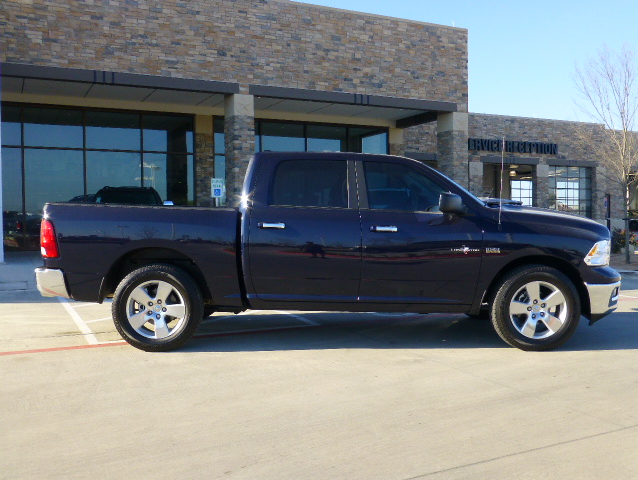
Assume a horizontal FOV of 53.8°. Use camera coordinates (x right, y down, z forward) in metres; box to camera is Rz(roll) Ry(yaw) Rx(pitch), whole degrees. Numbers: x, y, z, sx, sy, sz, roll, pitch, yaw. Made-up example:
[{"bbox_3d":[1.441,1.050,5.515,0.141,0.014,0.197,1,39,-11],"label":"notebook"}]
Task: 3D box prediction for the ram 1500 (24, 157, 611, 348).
[{"bbox_3d":[0.135,0.065,6.830,5.820,1.900,2.030,0,2,-1],"label":"ram 1500"}]

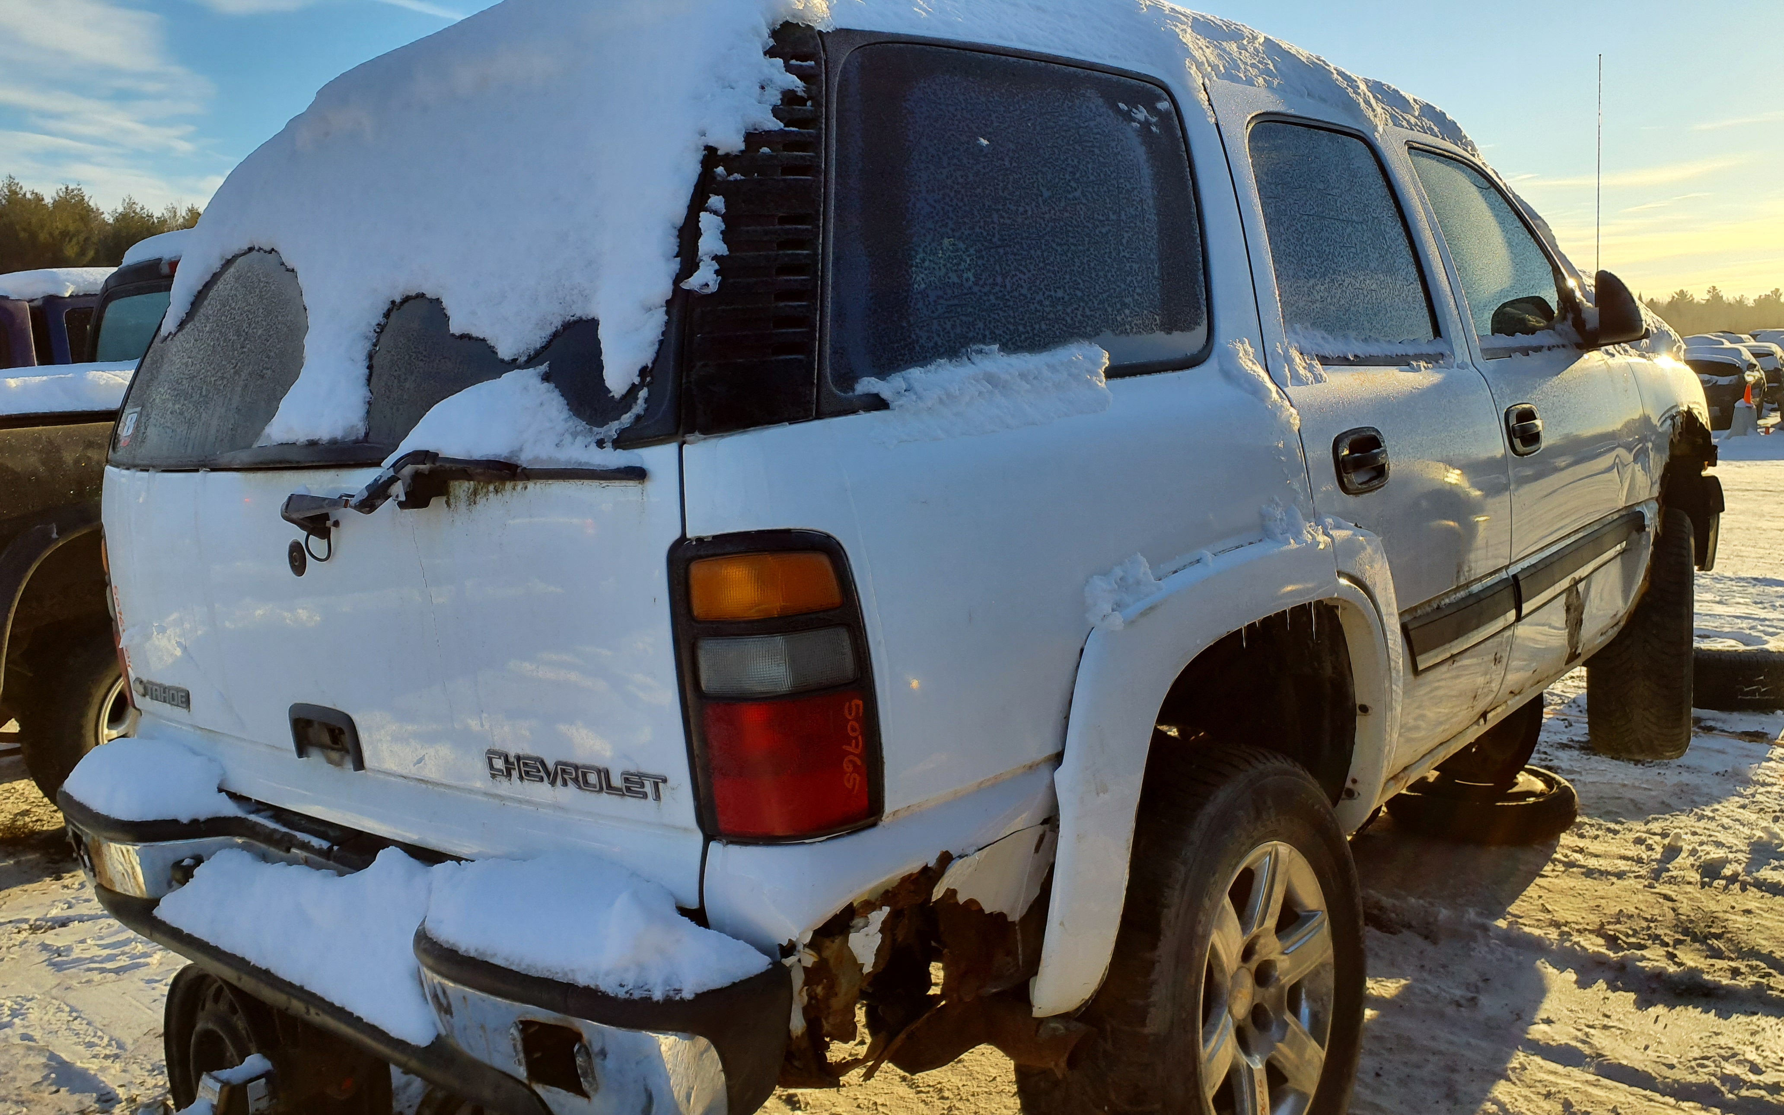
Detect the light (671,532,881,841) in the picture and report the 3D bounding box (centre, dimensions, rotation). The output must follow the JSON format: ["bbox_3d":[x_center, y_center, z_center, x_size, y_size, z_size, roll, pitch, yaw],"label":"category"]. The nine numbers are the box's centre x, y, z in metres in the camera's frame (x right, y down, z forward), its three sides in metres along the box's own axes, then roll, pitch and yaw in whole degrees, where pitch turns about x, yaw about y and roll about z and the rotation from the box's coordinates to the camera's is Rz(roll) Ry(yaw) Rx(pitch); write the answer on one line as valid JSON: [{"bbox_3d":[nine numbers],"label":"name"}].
[{"bbox_3d":[-0.116,0.131,1.384,0.170,0.325,0.150,1,8,41],"label":"light"}]

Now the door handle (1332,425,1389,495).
[{"bbox_3d":[0.817,-0.166,2.261,0.042,0.110,0.170,1,8,41],"label":"door handle"}]

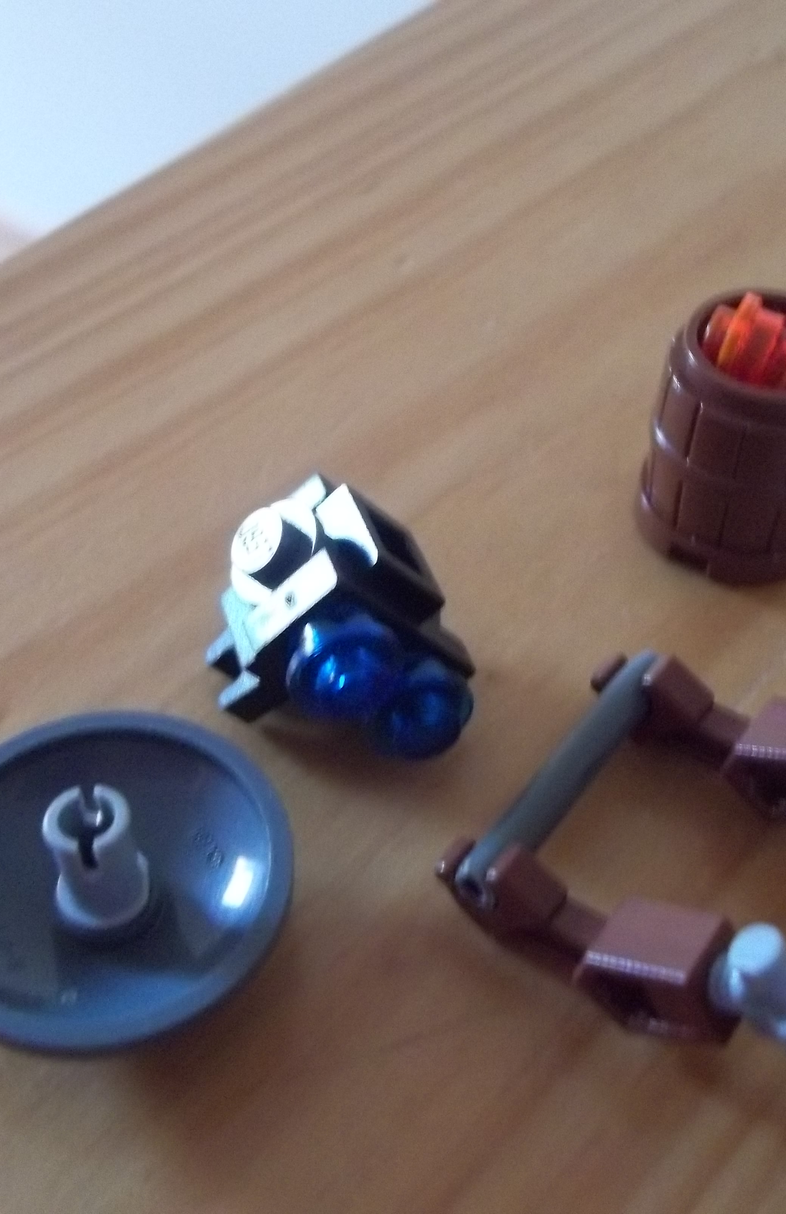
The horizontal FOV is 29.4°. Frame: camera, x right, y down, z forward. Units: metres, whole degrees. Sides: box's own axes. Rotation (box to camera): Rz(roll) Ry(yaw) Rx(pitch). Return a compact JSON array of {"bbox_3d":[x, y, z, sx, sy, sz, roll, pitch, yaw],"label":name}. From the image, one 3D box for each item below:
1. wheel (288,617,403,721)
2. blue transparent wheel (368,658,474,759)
[{"bbox_3d":[-0.003,0.004,0.100,0.008,0.008,0.005,-13,49,-12],"label":"wheel"},{"bbox_3d":[0.002,0.007,0.106,0.008,0.008,0.005,-13,49,-12],"label":"blue transparent wheel"}]

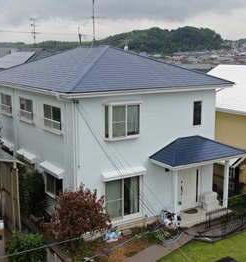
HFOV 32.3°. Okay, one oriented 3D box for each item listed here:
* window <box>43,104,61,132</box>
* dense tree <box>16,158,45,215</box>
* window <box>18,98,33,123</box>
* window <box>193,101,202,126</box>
[{"bbox_3d":[-2.842,-0.530,16.911,0.128,0.969,1.717,-7,12,-32],"label":"window"},{"bbox_3d":[-4.104,2.531,18.635,0.935,2.422,1.445,-7,12,-32],"label":"dense tree"},{"bbox_3d":[-4.444,-0.974,19.342,0.128,0.969,1.658,-7,12,-32],"label":"window"},{"bbox_3d":[3.234,-0.721,18.302,0.510,1.131,0.111,-7,12,-32],"label":"window"}]

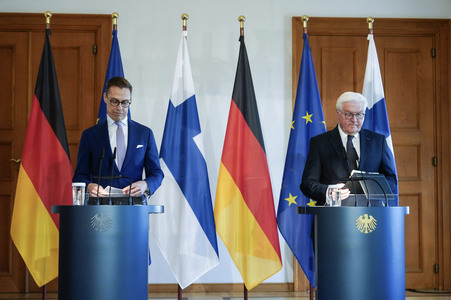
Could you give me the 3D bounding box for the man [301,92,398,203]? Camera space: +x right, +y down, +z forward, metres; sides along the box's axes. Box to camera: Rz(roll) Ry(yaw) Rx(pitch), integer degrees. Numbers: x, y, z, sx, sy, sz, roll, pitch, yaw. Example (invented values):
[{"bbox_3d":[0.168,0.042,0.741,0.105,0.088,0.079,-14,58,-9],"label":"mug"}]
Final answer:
[{"bbox_3d":[0.681,0.523,4.195,0.560,1.723,0.460,0,-4,-1],"label":"man"}]

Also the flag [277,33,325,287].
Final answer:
[{"bbox_3d":[0.691,0.079,6.558,0.489,2.184,0.280,0,-4,-4],"label":"flag"}]

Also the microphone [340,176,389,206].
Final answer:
[{"bbox_3d":[0.744,0.213,4.075,0.250,0.174,0.140,0,-4,0],"label":"microphone"}]

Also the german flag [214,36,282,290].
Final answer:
[{"bbox_3d":[0.196,0.104,6.506,0.579,2.166,0.280,0,-4,-4],"label":"german flag"}]

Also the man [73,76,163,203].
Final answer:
[{"bbox_3d":[-0.595,0.482,4.218,0.520,1.809,0.420,0,-4,-6],"label":"man"}]

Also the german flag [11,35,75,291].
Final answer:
[{"bbox_3d":[-1.510,0.060,6.409,0.587,2.168,0.280,0,-4,-4],"label":"german flag"}]

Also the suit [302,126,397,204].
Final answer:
[{"bbox_3d":[0.684,0.267,4.232,0.560,0.820,0.420,0,-4,-1],"label":"suit"}]

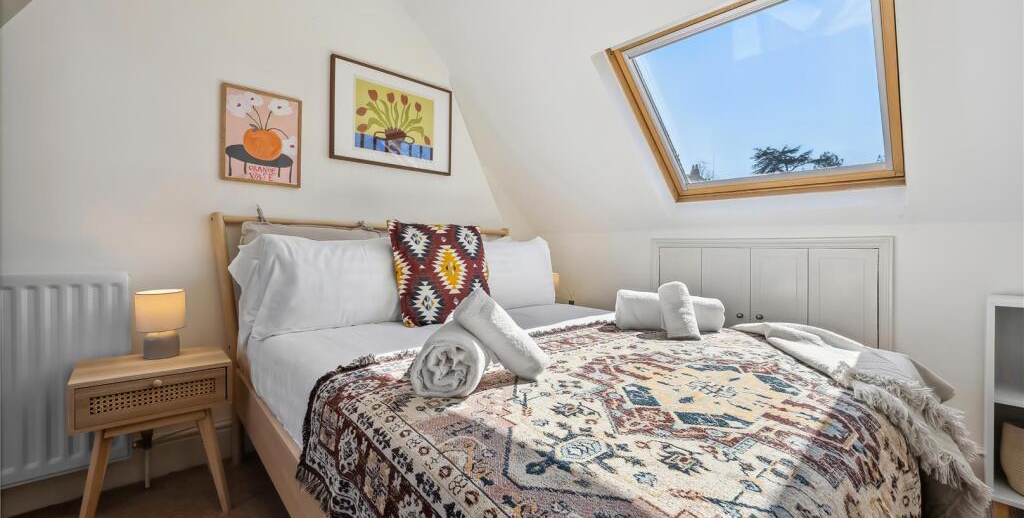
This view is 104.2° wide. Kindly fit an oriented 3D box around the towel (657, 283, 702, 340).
[{"bbox_3d":[0.555,0.170,1.345,0.097,0.097,0.225,0,36,12],"label":"towel"}]

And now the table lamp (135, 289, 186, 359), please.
[{"bbox_3d":[-1.283,0.242,1.456,0.142,0.241,0.142,0,0,-41],"label":"table lamp"}]

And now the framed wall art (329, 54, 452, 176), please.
[{"bbox_3d":[-0.663,-0.787,2.286,0.720,0.535,0.025,0,0,-40],"label":"framed wall art"}]

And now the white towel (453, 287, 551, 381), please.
[{"bbox_3d":[-0.024,0.172,0.900,0.225,0.097,0.097,42,5,6],"label":"white towel"}]

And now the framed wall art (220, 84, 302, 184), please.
[{"bbox_3d":[-1.163,-0.560,1.862,0.318,0.428,0.025,0,0,-40],"label":"framed wall art"}]

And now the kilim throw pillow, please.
[{"bbox_3d":[-0.298,0.061,1.726,0.420,0.420,0.140,0,-18,-40],"label":"kilim throw pillow"}]

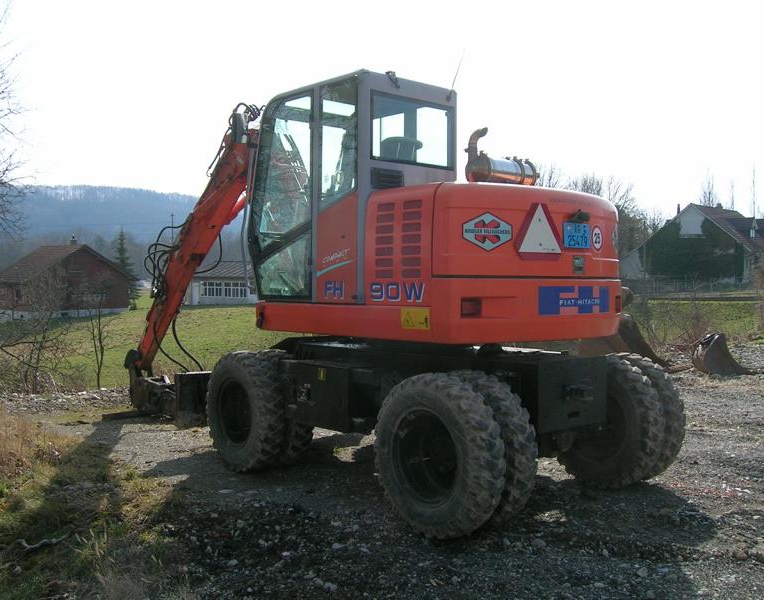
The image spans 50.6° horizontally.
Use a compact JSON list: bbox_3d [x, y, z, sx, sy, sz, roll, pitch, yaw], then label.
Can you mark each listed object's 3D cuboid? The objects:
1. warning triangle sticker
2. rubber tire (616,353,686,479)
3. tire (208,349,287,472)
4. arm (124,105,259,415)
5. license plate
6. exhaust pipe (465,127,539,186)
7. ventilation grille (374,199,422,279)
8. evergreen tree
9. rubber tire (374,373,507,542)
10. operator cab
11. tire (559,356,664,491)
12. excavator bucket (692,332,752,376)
[{"bbox_3d":[0.995,-0.434,5.120,0.408,0.362,0.015,-1,1,-30],"label":"warning triangle sticker"},{"bbox_3d":[1.865,0.916,6.262,0.235,0.970,0.980,-1,2,-41],"label":"rubber tire"},{"bbox_3d":[-1.127,0.910,6.656,0.235,0.970,0.980,-1,2,-41],"label":"tire"},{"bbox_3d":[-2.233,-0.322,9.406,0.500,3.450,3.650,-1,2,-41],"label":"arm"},{"bbox_3d":[1.275,-0.420,5.290,0.300,0.160,0.012,-2,2,-43],"label":"license plate"},{"bbox_3d":[0.807,-0.930,5.420,0.590,0.385,0.210,-2,1,-40],"label":"exhaust pipe"},{"bbox_3d":[0.104,-0.388,5.216,0.030,0.500,0.460,-1,2,-41],"label":"ventilation grille"},{"bbox_3d":[-20.900,-2.530,65.000,2.900,6.450,2.900,-1,1,0],"label":"evergreen tree"},{"bbox_3d":[0.338,0.961,5.044,0.240,0.985,0.985,-2,1,-40],"label":"rubber tire"},{"bbox_3d":[-0.244,-0.783,6.329,0.950,1.610,1.450,-1,2,-41],"label":"operator cab"},{"bbox_3d":[1.632,0.922,6.131,0.240,0.985,0.985,-2,1,-40],"label":"tire"},{"bbox_3d":[5.550,0.885,13.200,0.860,0.710,0.650,-1,1,3],"label":"excavator bucket"}]

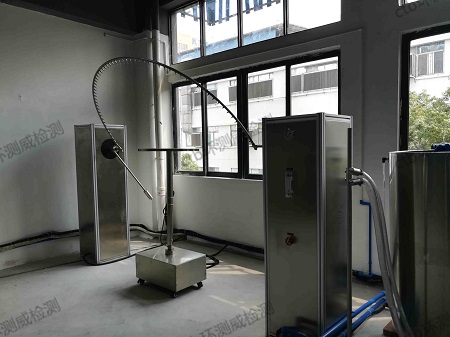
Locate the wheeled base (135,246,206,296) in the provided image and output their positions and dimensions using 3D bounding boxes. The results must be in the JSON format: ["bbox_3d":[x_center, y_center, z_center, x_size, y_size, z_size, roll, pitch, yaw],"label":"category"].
[{"bbox_3d":[-0.547,1.031,3.416,0.589,0.308,0.400,2,3,38],"label":"wheeled base"}]

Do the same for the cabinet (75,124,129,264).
[{"bbox_3d":[-1.594,0.307,4.429,0.454,1.715,0.472,2,4,42],"label":"cabinet"}]

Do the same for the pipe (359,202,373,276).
[{"bbox_3d":[1.436,0.702,3.432,0.108,0.747,0.036,2,4,40],"label":"pipe"}]

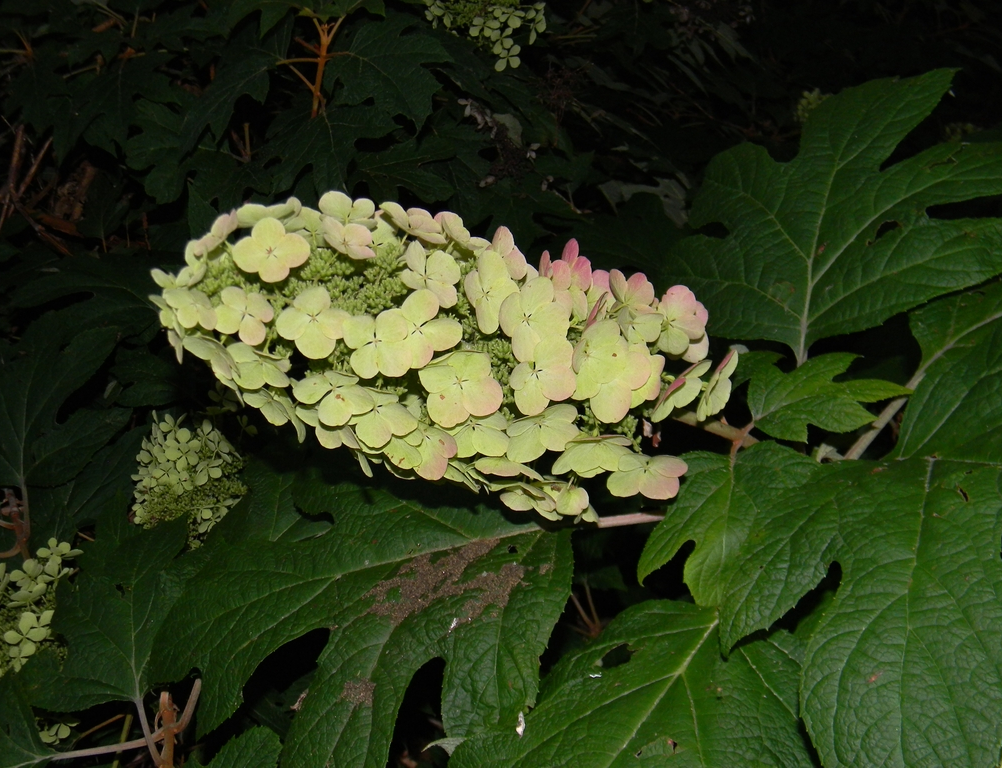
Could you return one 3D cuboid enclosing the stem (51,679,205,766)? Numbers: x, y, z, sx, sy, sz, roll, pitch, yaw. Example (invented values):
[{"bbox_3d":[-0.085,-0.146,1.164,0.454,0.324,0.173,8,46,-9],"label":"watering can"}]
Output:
[{"bbox_3d":[-0.265,0.240,0.860,0.107,0.055,0.045,0,30,0],"label":"stem"}]

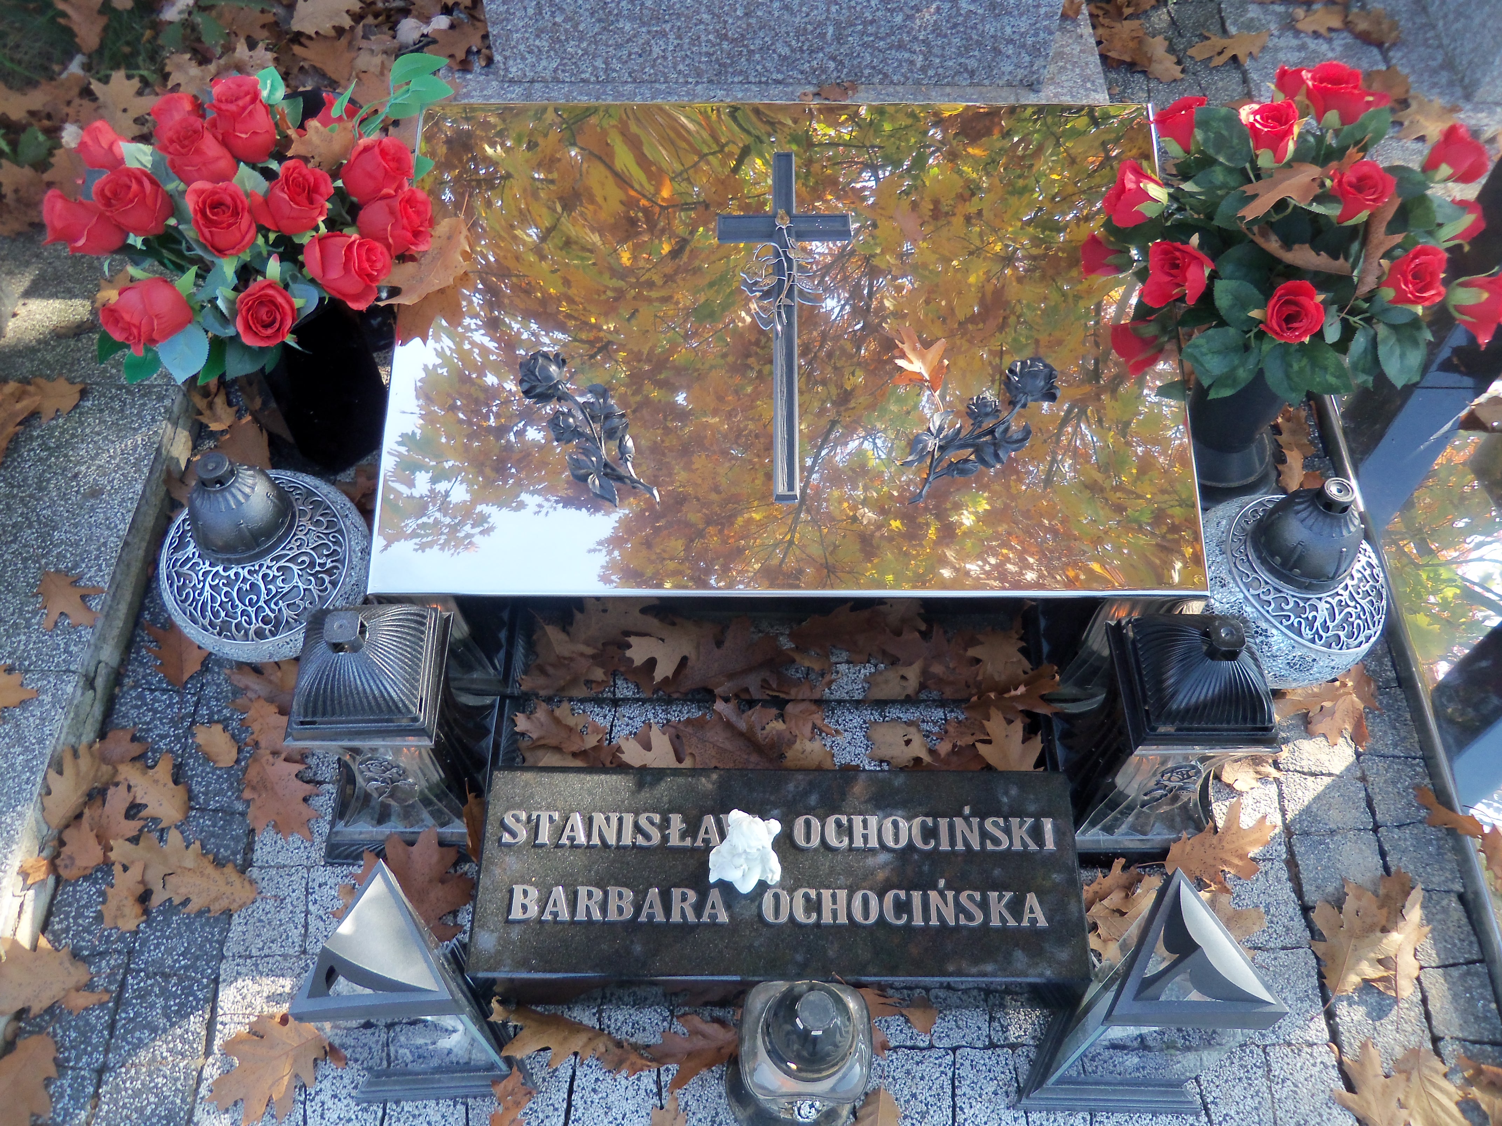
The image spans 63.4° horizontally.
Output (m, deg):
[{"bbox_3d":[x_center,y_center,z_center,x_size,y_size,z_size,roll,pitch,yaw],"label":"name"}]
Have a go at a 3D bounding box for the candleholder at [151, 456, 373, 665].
[{"bbox_3d":[-0.672,-0.026,1.651,0.279,0.324,0.279,-15,57,-9],"label":"candleholder"}]

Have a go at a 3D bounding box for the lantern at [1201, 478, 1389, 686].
[{"bbox_3d":[0.709,0.007,1.608,0.279,0.324,0.279,16,57,11],"label":"lantern"}]

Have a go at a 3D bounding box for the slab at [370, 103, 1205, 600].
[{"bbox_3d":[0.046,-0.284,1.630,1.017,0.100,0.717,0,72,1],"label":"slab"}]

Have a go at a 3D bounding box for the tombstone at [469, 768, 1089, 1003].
[{"bbox_3d":[0.033,0.393,1.465,0.695,0.139,0.241,0,56,1],"label":"tombstone"}]

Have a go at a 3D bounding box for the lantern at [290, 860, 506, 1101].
[{"bbox_3d":[-0.357,0.442,1.310,0.211,0.348,0.185,-3,56,-1],"label":"lantern"}]

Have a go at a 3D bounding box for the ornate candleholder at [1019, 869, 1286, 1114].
[{"bbox_3d":[0.413,0.447,1.295,0.211,0.348,0.185,1,56,1],"label":"ornate candleholder"}]

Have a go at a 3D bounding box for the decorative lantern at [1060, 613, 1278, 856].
[{"bbox_3d":[0.512,0.178,1.460,0.224,0.379,0.224,-1,56,0],"label":"decorative lantern"}]

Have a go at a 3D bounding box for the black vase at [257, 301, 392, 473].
[{"bbox_3d":[-0.645,-0.300,1.844,0.168,0.315,0.168,0,56,1],"label":"black vase"}]

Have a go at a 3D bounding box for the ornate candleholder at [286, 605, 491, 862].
[{"bbox_3d":[-0.441,0.177,1.475,0.224,0.379,0.224,-1,56,0],"label":"ornate candleholder"}]

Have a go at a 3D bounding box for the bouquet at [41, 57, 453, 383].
[{"bbox_3d":[-0.653,-0.447,1.617,0.517,0.375,0.465,0,56,1],"label":"bouquet"}]

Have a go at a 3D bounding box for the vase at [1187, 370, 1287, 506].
[{"bbox_3d":[0.749,-0.228,1.783,0.172,0.300,0.172,0,56,1],"label":"vase"}]

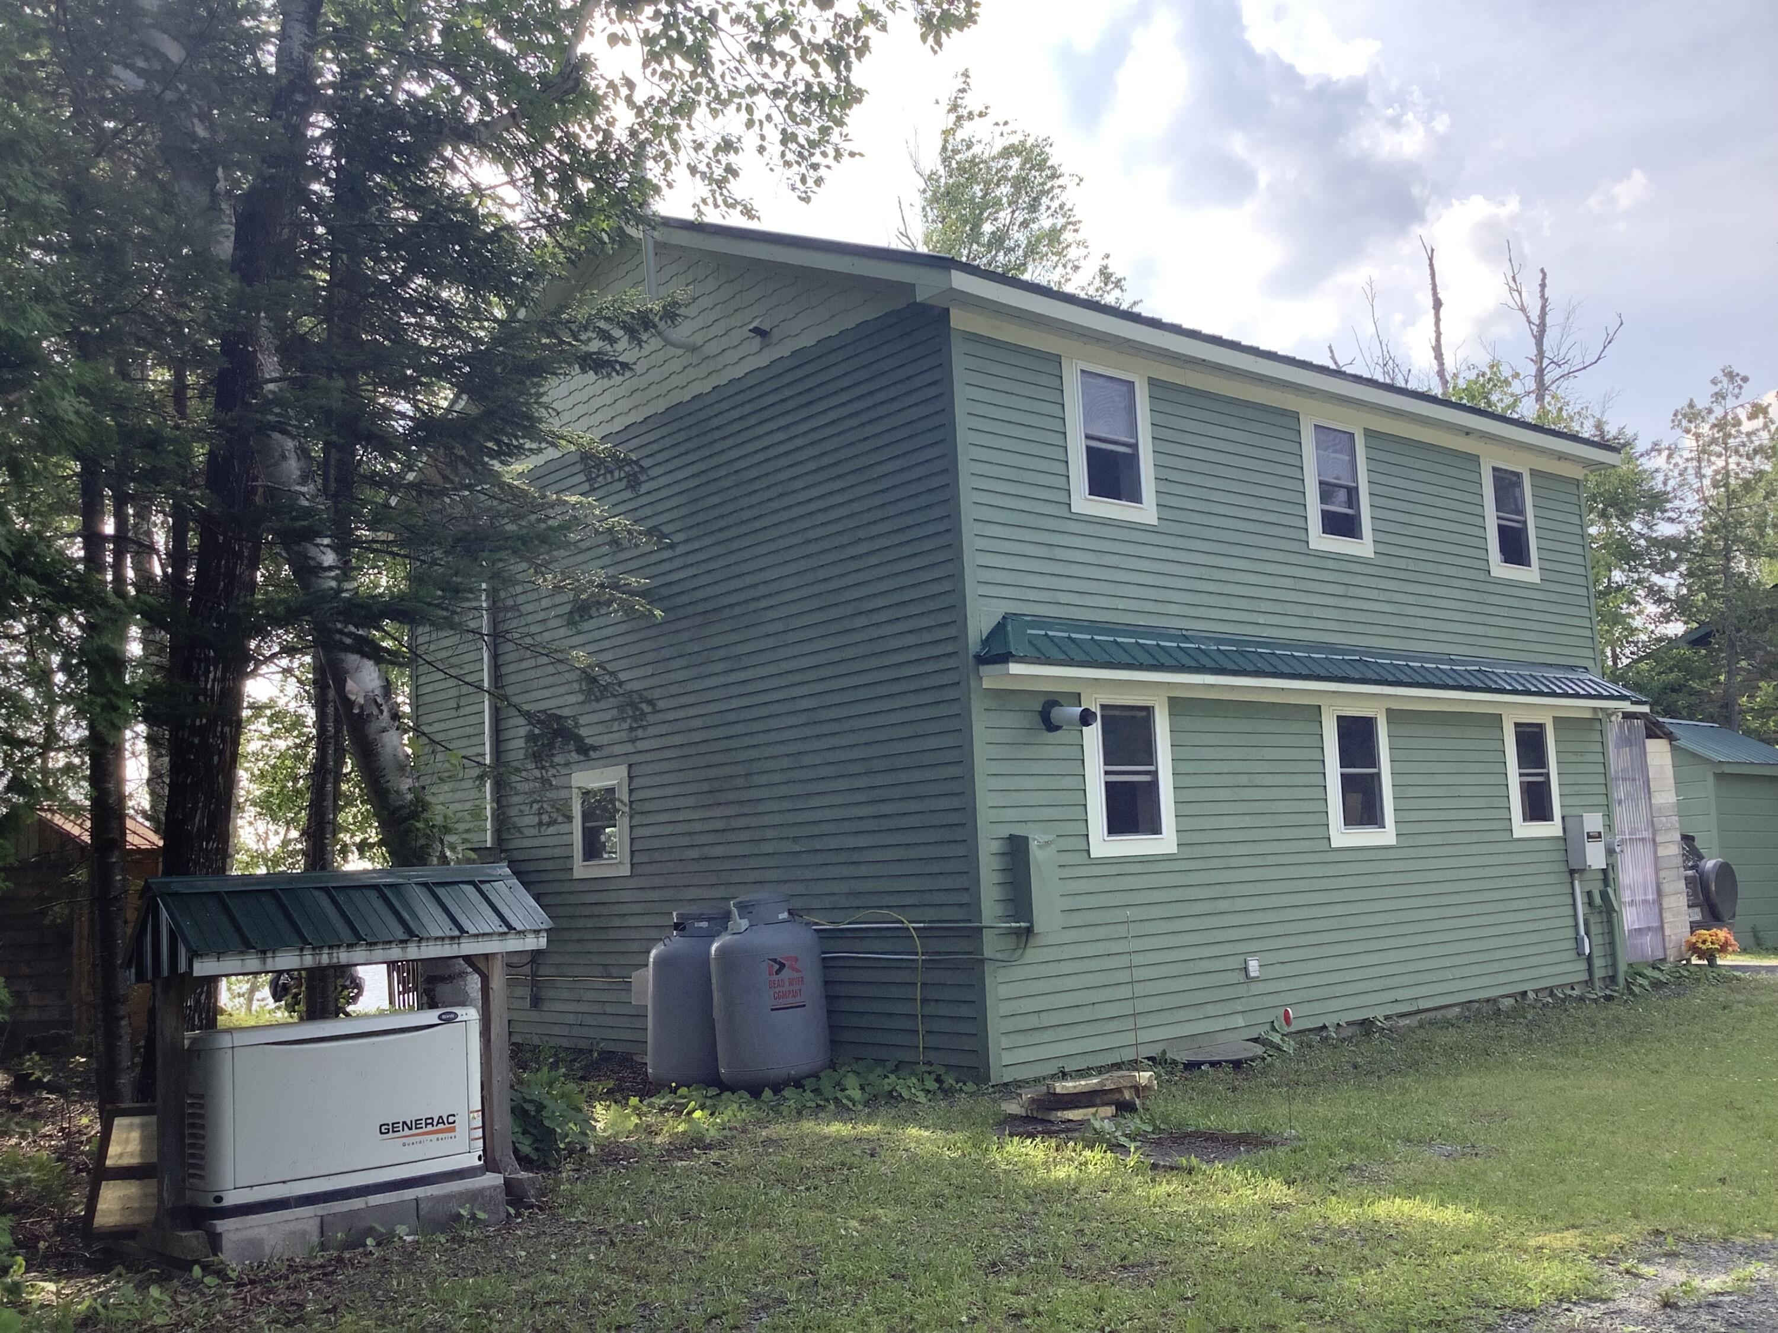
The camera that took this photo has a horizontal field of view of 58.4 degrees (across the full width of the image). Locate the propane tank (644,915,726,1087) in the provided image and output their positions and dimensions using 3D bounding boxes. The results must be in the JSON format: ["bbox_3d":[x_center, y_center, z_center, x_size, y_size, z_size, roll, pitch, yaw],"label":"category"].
[{"bbox_3d":[-1.349,2.396,11.581,0.762,1.250,0.762,-3,-7,0],"label":"propane tank"}]

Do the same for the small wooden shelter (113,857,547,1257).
[{"bbox_3d":[-2.446,1.678,7.118,1.570,1.510,1.000,3,-9,-39],"label":"small wooden shelter"}]

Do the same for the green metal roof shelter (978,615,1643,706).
[{"bbox_3d":[3.957,0.030,13.072,8.700,0.450,0.340,3,-9,-40],"label":"green metal roof shelter"}]

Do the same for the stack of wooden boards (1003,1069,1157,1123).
[{"bbox_3d":[1.116,2.577,9.581,0.840,0.220,0.380,-1,-7,-14],"label":"stack of wooden boards"}]

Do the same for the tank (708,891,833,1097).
[{"bbox_3d":[-0.843,2.222,10.991,0.762,1.320,0.762,-3,-7,0],"label":"tank"}]

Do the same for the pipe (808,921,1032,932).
[{"bbox_3d":[0.119,1.742,10.626,0.035,0.035,2.200,3,-9,-40],"label":"pipe"}]

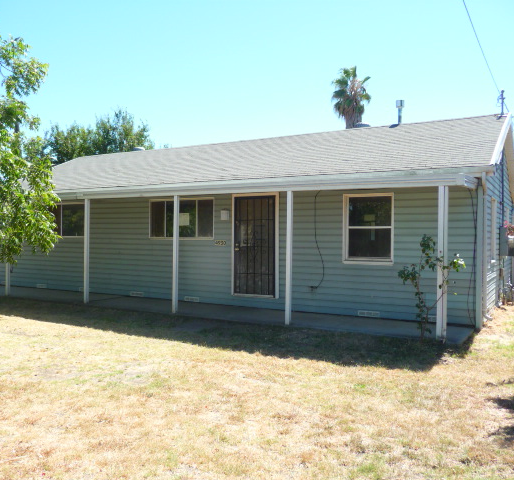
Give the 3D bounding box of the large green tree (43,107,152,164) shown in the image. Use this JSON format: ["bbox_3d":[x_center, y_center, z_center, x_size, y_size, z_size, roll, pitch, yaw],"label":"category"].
[{"bbox_3d":[-8.481,-2.873,28.003,6.200,8.478,6.000,1,0,30],"label":"large green tree"}]

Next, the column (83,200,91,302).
[{"bbox_3d":[-3.688,0.245,11.252,0.079,2.244,0.079,1,0,30],"label":"column"}]

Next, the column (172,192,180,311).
[{"bbox_3d":[-1.558,0.275,10.009,0.079,2.255,0.079,1,0,30],"label":"column"}]

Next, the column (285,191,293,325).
[{"bbox_3d":[0.551,0.299,8.777,0.079,2.250,0.079,1,0,30],"label":"column"}]

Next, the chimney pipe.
[{"bbox_3d":[3.552,-3.156,12.815,0.199,0.599,0.199,1,0,30],"label":"chimney pipe"}]

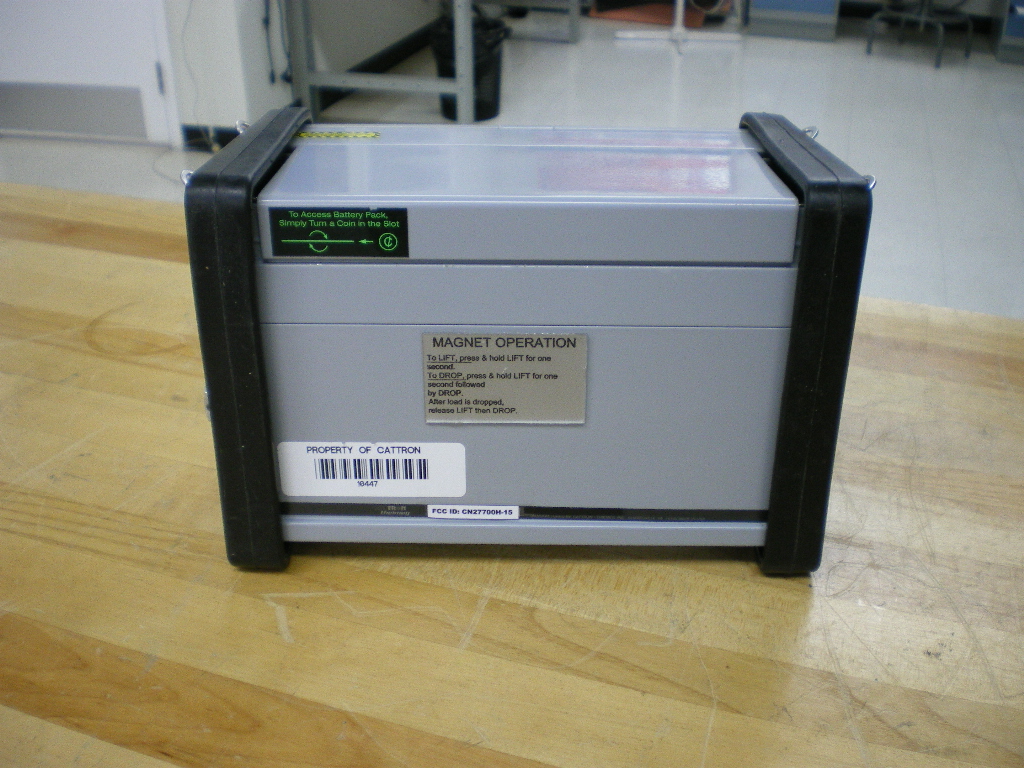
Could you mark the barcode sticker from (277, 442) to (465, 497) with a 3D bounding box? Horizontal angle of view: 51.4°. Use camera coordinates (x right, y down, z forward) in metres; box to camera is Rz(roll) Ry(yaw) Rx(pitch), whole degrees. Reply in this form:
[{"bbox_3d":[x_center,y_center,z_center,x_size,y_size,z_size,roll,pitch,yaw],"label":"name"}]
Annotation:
[{"bbox_3d":[-0.057,0.036,0.438,0.076,0.025,0.001,0,24,0],"label":"barcode sticker"}]

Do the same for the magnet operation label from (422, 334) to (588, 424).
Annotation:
[{"bbox_3d":[-0.003,-0.002,0.421,0.064,0.038,0.002,0,24,0],"label":"magnet operation label"}]

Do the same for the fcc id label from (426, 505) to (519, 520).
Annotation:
[{"bbox_3d":[-0.016,0.054,0.446,0.038,0.006,0.001,0,24,0],"label":"fcc id label"}]

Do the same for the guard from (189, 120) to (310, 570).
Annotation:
[{"bbox_3d":[-0.107,-0.029,0.492,0.025,0.167,0.159,0,24,0],"label":"guard"}]

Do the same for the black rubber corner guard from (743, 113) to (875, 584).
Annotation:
[{"bbox_3d":[0.119,-0.028,0.491,0.025,0.167,0.159,0,24,0],"label":"black rubber corner guard"}]

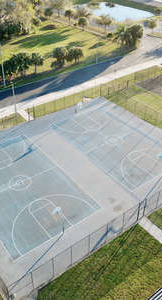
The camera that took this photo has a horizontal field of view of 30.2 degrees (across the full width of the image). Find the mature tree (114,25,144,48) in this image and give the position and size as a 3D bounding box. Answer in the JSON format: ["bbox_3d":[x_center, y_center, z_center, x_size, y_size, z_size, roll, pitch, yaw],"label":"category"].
[{"bbox_3d":[17.047,-41.133,108.504,10.710,7.430,10.710,1,36,0],"label":"mature tree"}]

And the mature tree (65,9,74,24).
[{"bbox_3d":[-4.775,-56.274,127.369,3.332,6.076,3.332,1,37,-1],"label":"mature tree"}]

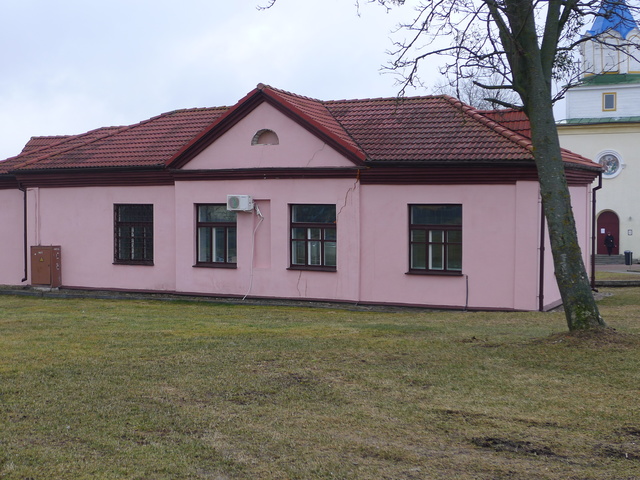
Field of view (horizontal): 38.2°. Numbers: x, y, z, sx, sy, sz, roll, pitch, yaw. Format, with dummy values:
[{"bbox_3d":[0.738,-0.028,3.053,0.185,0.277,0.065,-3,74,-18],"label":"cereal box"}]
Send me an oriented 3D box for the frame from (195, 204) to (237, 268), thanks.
[{"bbox_3d":[-3.072,-0.123,27.649,1.530,1.900,0.170,1,2,25],"label":"frame"}]

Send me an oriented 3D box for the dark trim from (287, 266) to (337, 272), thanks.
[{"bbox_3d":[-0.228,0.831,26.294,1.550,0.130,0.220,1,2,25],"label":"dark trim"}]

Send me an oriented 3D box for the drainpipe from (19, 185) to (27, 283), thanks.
[{"bbox_3d":[-9.802,-0.248,30.613,0.130,3.300,0.280,1,2,25],"label":"drainpipe"}]

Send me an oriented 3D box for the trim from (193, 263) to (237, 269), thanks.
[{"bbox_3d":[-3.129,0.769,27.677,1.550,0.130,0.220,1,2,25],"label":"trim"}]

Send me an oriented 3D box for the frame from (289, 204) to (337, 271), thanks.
[{"bbox_3d":[-0.172,-0.069,26.267,1.530,1.900,0.170,1,2,25],"label":"frame"}]

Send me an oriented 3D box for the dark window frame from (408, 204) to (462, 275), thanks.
[{"bbox_3d":[3.113,-0.011,24.701,1.530,1.900,0.170,1,2,25],"label":"dark window frame"}]

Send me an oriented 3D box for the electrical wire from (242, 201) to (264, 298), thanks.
[{"bbox_3d":[-1.935,0.335,26.902,0.600,2.850,0.250,1,2,25],"label":"electrical wire"}]

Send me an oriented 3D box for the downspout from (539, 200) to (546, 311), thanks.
[{"bbox_3d":[5.640,0.343,23.453,0.130,3.000,0.140,1,2,25],"label":"downspout"}]

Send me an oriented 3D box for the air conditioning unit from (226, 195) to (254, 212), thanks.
[{"bbox_3d":[-2.299,-1.076,26.877,0.760,0.450,0.310,1,2,25],"label":"air conditioning unit"}]

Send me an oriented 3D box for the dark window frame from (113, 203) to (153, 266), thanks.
[{"bbox_3d":[-5.767,-0.166,28.933,1.530,1.900,0.170,1,2,25],"label":"dark window frame"}]

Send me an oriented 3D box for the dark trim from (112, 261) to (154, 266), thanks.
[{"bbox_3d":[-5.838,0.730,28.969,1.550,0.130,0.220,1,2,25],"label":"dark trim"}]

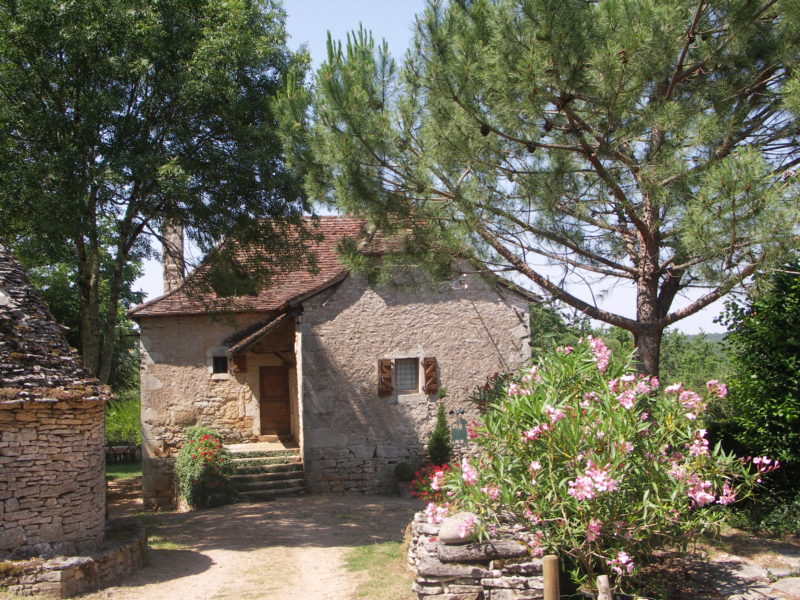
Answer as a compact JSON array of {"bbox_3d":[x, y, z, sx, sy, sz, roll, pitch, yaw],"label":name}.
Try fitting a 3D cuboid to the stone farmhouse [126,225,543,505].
[{"bbox_3d":[-2.450,1.500,26.700,10.800,8.200,8.800,-1,0,-14],"label":"stone farmhouse"}]

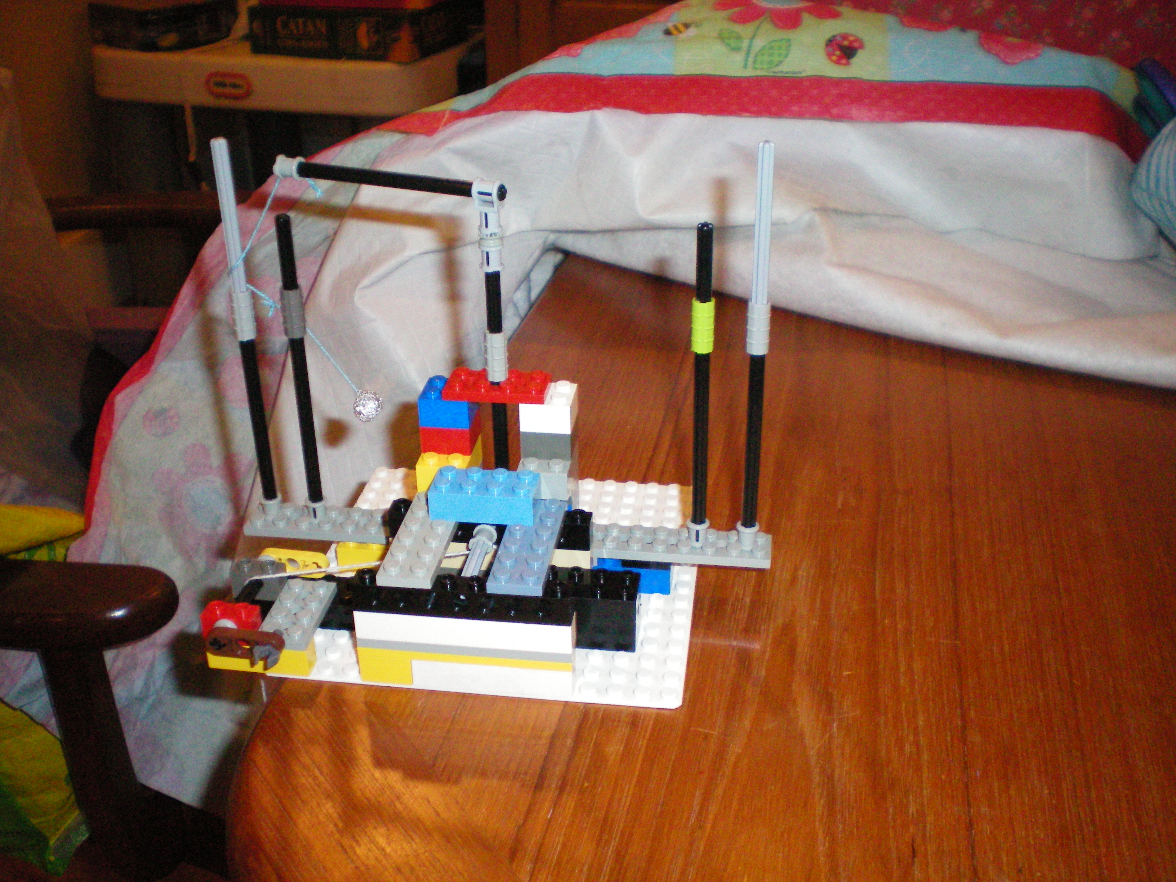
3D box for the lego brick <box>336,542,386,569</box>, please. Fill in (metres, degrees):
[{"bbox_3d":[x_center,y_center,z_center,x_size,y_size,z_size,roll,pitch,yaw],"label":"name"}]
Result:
[{"bbox_3d":[-0.068,0.037,0.440,0.029,0.011,0.016,3,28,7],"label":"lego brick"}]

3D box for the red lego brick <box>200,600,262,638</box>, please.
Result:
[{"bbox_3d":[-0.107,0.054,0.387,0.016,0.011,0.008,3,28,7],"label":"red lego brick"}]

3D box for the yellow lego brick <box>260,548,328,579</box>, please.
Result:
[{"bbox_3d":[-0.094,0.039,0.415,0.024,0.008,0.004,5,28,6],"label":"yellow lego brick"}]

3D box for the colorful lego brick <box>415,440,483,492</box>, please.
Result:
[{"bbox_3d":[-0.044,0.006,0.416,0.016,0.011,0.024,3,28,7],"label":"colorful lego brick"}]

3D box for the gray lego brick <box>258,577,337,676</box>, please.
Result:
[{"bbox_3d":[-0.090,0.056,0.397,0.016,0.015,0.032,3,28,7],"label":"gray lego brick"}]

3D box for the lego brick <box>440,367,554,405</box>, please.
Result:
[{"bbox_3d":[-0.028,-0.018,0.405,0.032,0.005,0.016,3,28,7],"label":"lego brick"}]

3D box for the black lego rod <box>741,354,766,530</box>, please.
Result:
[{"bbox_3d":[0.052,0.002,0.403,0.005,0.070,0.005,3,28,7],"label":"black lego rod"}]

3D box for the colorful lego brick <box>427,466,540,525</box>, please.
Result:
[{"bbox_3d":[-0.031,0.016,0.396,0.032,0.011,0.016,3,28,7],"label":"colorful lego brick"}]

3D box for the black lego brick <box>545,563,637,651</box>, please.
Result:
[{"bbox_3d":[0.000,0.051,0.401,0.032,0.021,0.016,3,28,7],"label":"black lego brick"}]

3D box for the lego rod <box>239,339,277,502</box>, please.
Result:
[{"bbox_3d":[-0.108,-0.006,0.424,0.005,0.069,0.005,3,28,7],"label":"lego rod"}]

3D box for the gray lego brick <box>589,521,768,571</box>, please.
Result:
[{"bbox_3d":[0.029,0.033,0.420,0.062,0.005,0.016,3,28,7],"label":"gray lego brick"}]

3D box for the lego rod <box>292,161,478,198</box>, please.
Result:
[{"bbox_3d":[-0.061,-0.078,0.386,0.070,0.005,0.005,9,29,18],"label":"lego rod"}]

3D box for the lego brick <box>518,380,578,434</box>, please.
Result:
[{"bbox_3d":[-0.013,-0.012,0.403,0.016,0.011,0.016,3,28,7],"label":"lego brick"}]

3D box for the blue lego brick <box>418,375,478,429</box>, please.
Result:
[{"bbox_3d":[-0.044,-0.013,0.410,0.016,0.011,0.016,3,28,7],"label":"blue lego brick"}]

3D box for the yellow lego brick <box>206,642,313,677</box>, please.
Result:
[{"bbox_3d":[-0.099,0.063,0.390,0.032,0.011,0.008,3,28,7],"label":"yellow lego brick"}]

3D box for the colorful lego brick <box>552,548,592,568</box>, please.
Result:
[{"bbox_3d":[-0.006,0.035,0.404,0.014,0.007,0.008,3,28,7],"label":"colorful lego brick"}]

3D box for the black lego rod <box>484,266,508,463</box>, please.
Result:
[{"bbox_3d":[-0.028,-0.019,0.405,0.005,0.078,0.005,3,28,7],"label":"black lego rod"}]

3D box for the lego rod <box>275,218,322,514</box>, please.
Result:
[{"bbox_3d":[-0.092,-0.022,0.412,0.005,0.105,0.005,4,28,7],"label":"lego rod"}]

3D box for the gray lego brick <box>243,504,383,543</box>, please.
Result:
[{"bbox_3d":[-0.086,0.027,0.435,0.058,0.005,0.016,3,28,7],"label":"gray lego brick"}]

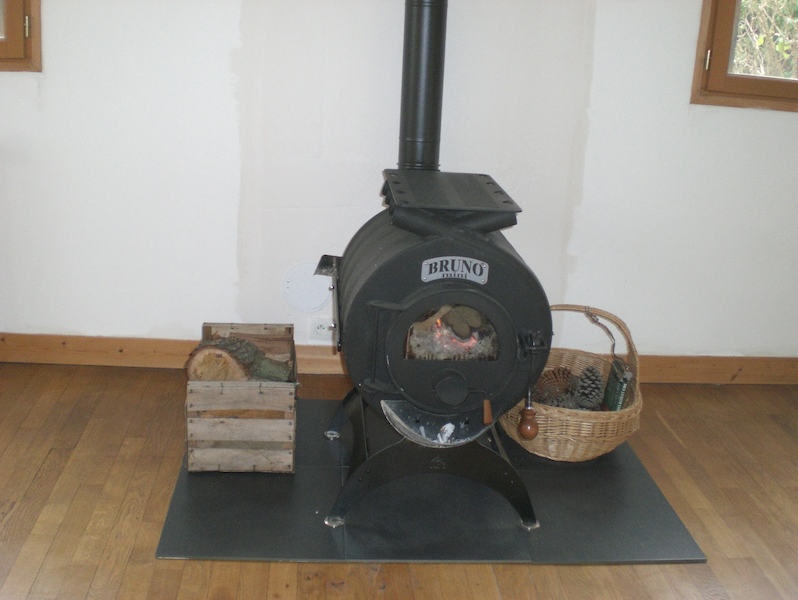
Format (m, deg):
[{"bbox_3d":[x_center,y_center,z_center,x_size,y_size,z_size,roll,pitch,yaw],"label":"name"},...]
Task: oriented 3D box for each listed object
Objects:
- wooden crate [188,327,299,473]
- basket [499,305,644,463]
[{"bbox_3d":[-0.460,0.279,2.626,0.297,0.276,0.462,1,18,-8],"label":"wooden crate"},{"bbox_3d":[0.558,0.222,2.762,0.477,0.434,0.452,2,18,-6],"label":"basket"}]

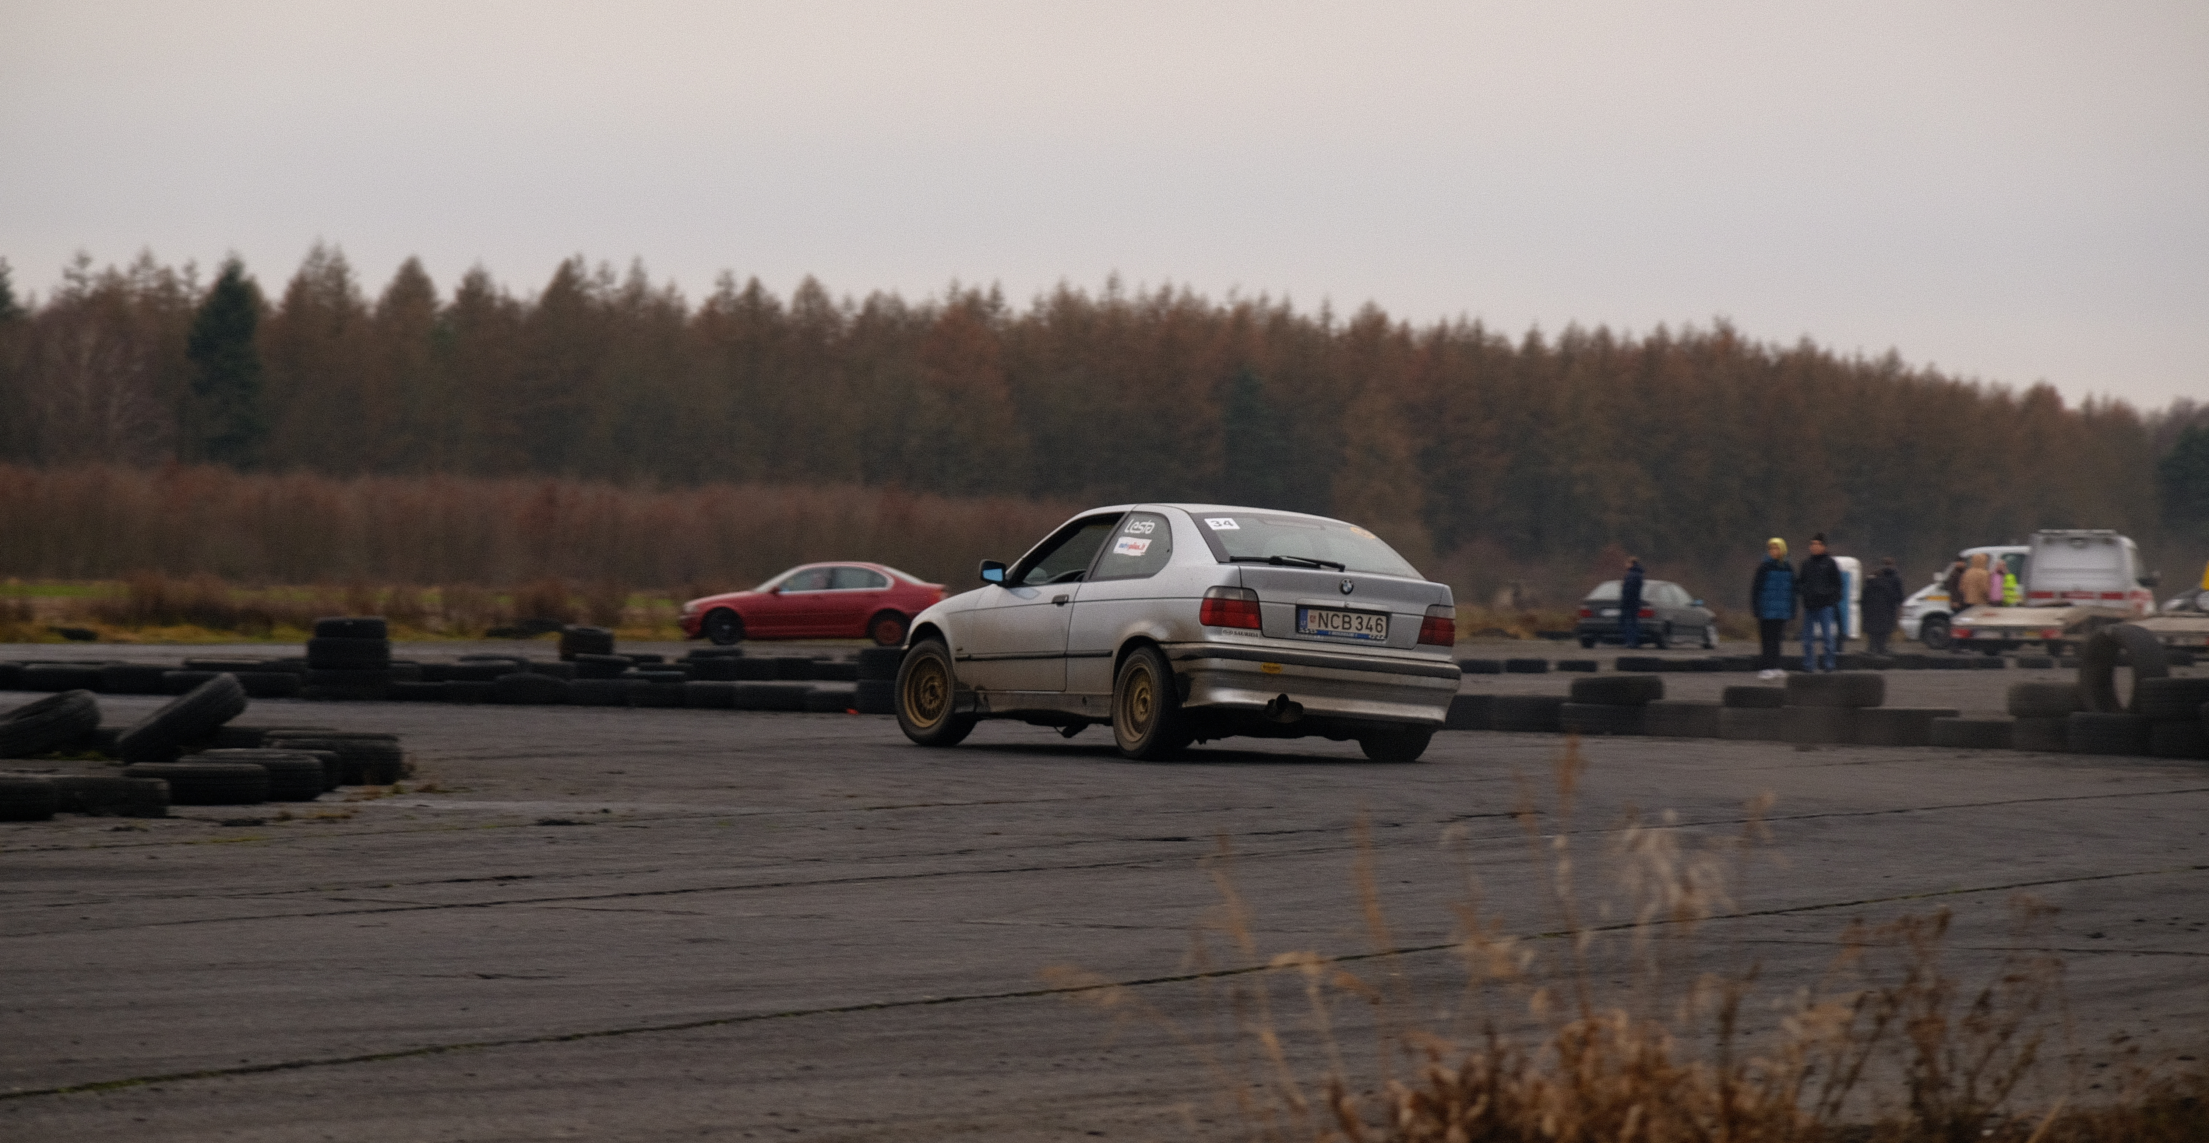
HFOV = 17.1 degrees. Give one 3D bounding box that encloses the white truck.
[{"bbox_3d":[17.636,0.411,136.800,2.100,2.400,6.800,1,0,22],"label":"white truck"}]

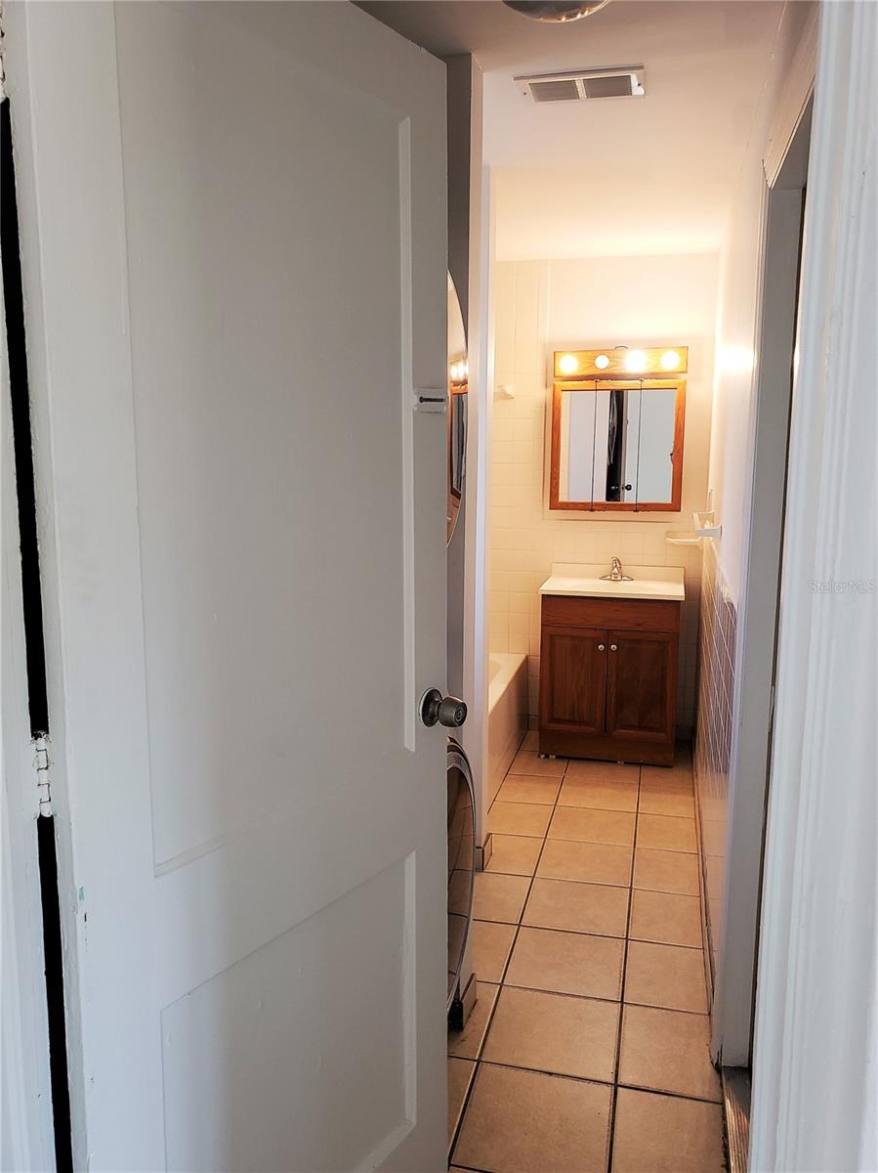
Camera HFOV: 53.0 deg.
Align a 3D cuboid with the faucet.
[{"bbox_3d":[0.858,-0.079,4.247,0.161,0.120,0.126,2,9,14],"label":"faucet"}]

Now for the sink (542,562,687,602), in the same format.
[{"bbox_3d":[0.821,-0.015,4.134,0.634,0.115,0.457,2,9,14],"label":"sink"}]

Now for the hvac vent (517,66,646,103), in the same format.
[{"bbox_3d":[0.353,-1.239,2.176,0.306,0.019,0.139,2,9,14],"label":"hvac vent"}]

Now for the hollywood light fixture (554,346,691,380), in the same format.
[{"bbox_3d":[0.851,-1.054,4.134,0.618,0.114,0.139,2,9,14],"label":"hollywood light fixture"}]

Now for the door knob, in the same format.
[{"bbox_3d":[0.009,0.215,1.521,0.067,0.067,0.067,6,10,34],"label":"door knob"}]

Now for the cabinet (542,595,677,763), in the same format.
[{"bbox_3d":[0.817,0.405,4.198,0.604,0.773,0.425,2,9,14],"label":"cabinet"}]

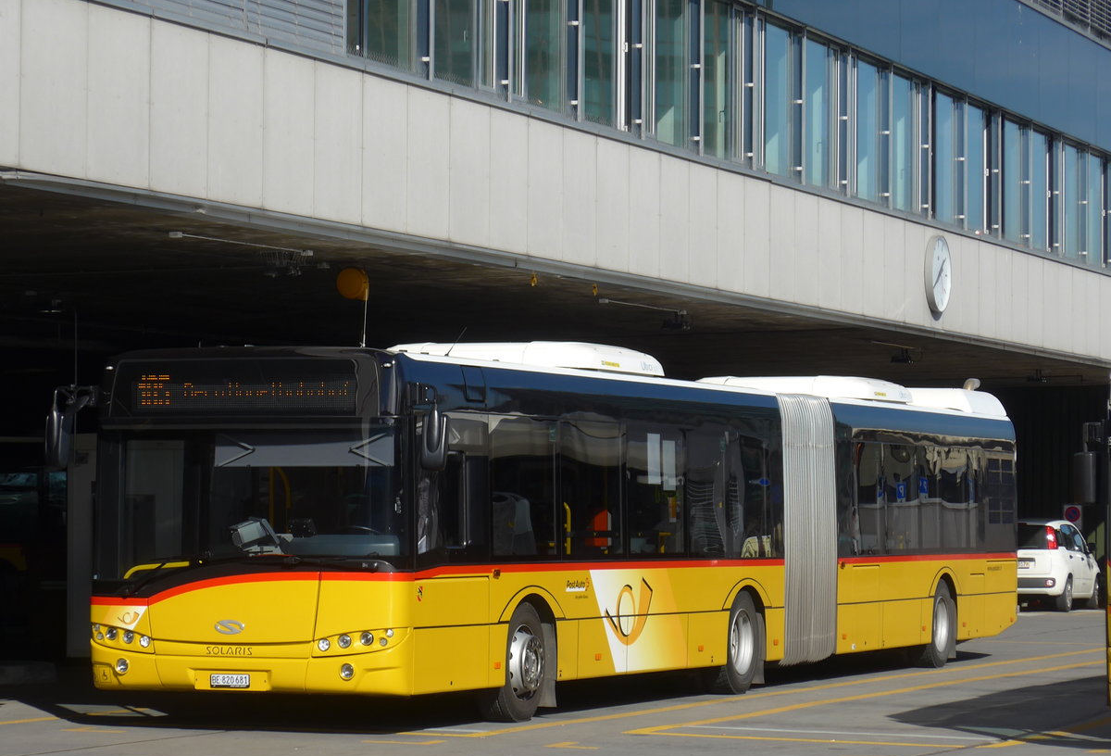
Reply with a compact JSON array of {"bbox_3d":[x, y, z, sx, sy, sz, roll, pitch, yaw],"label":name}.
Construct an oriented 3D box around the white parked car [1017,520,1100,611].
[{"bbox_3d":[8.379,3.236,68.859,1.640,1.550,3.650,0,-2,20],"label":"white parked car"}]

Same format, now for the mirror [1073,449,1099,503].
[{"bbox_3d":[3.649,0.685,27.400,0.170,0.370,0.120,0,-2,19],"label":"mirror"}]

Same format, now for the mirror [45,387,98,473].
[{"bbox_3d":[-3.556,0.370,29.200,0.330,0.620,0.220,0,-2,19],"label":"mirror"}]

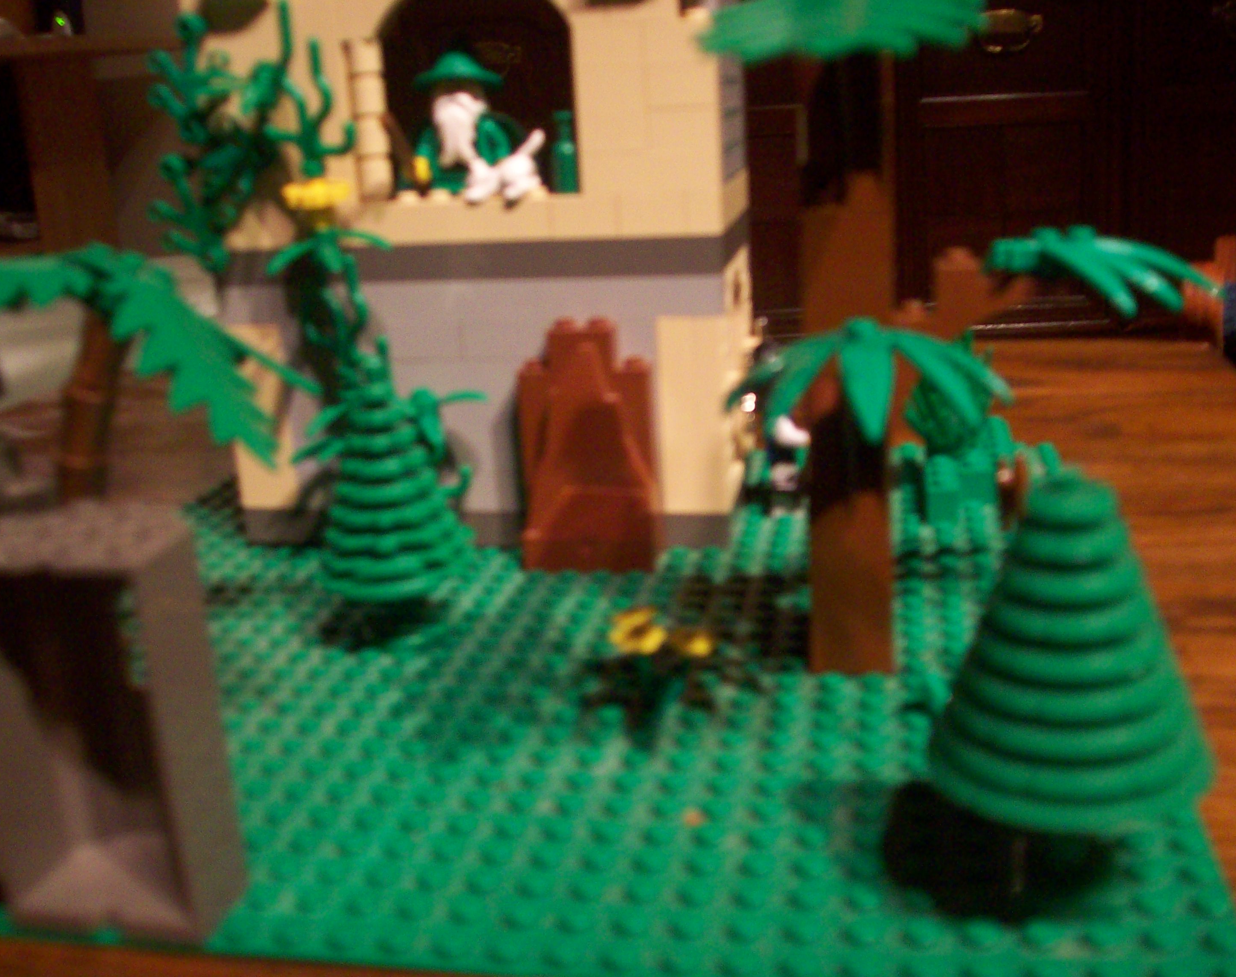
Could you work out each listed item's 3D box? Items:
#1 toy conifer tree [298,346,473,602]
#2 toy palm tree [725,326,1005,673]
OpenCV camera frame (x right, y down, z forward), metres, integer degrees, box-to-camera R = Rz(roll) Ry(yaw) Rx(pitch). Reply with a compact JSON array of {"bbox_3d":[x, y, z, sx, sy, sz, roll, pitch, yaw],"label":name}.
[{"bbox_3d":[-0.051,-0.002,0.291,0.033,0.056,0.033,0,17,12],"label":"toy conifer tree"},{"bbox_3d":[0.046,0.004,0.248,0.049,0.071,0.044,0,17,12],"label":"toy palm tree"}]

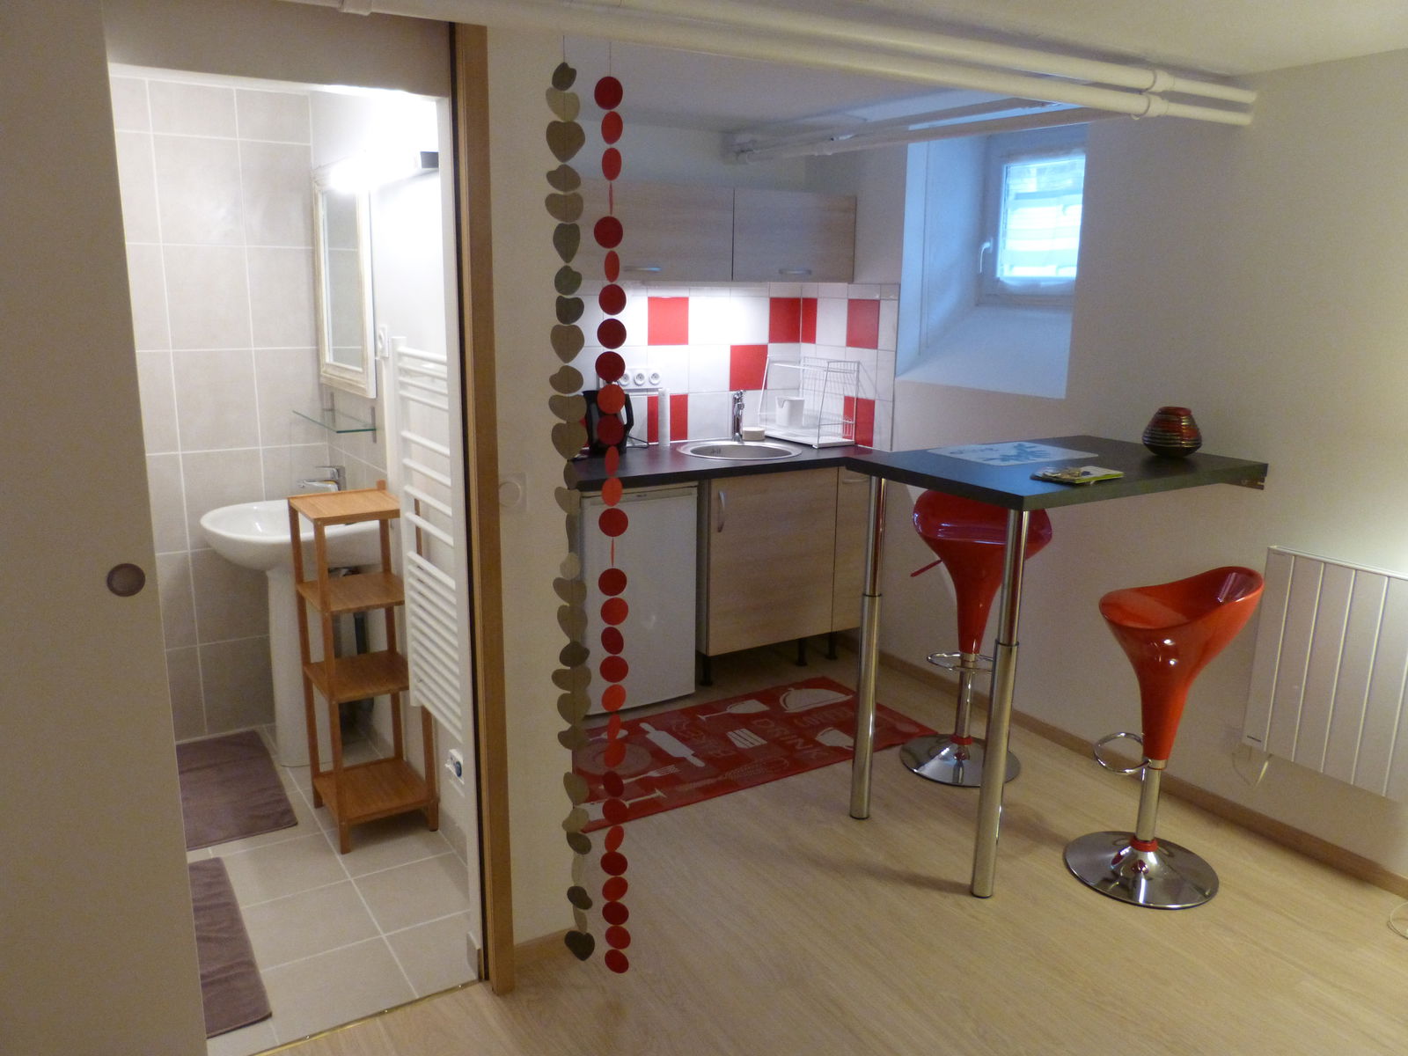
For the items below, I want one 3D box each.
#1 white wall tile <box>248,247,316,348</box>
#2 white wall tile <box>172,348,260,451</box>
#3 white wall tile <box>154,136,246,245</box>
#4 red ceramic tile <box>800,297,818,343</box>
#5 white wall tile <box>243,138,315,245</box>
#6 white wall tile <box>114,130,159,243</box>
[{"bbox_3d":[-1.405,-0.769,3.553,0.224,0.329,0.010,-7,15,-32],"label":"white wall tile"},{"bbox_3d":[-1.622,-0.425,3.527,0.250,0.333,0.010,-7,15,-30],"label":"white wall tile"},{"bbox_3d":[-1.599,-1.067,3.356,0.245,0.329,0.010,-7,15,-32],"label":"white wall tile"},{"bbox_3d":[0.471,-0.912,4.678,0.010,0.198,0.106,-7,15,-32],"label":"red ceramic tile"},{"bbox_3d":[-1.399,-1.092,3.481,0.224,0.329,0.010,-7,15,-32],"label":"white wall tile"},{"bbox_3d":[-1.821,-1.049,3.253,0.250,0.333,0.010,-7,15,-32],"label":"white wall tile"}]

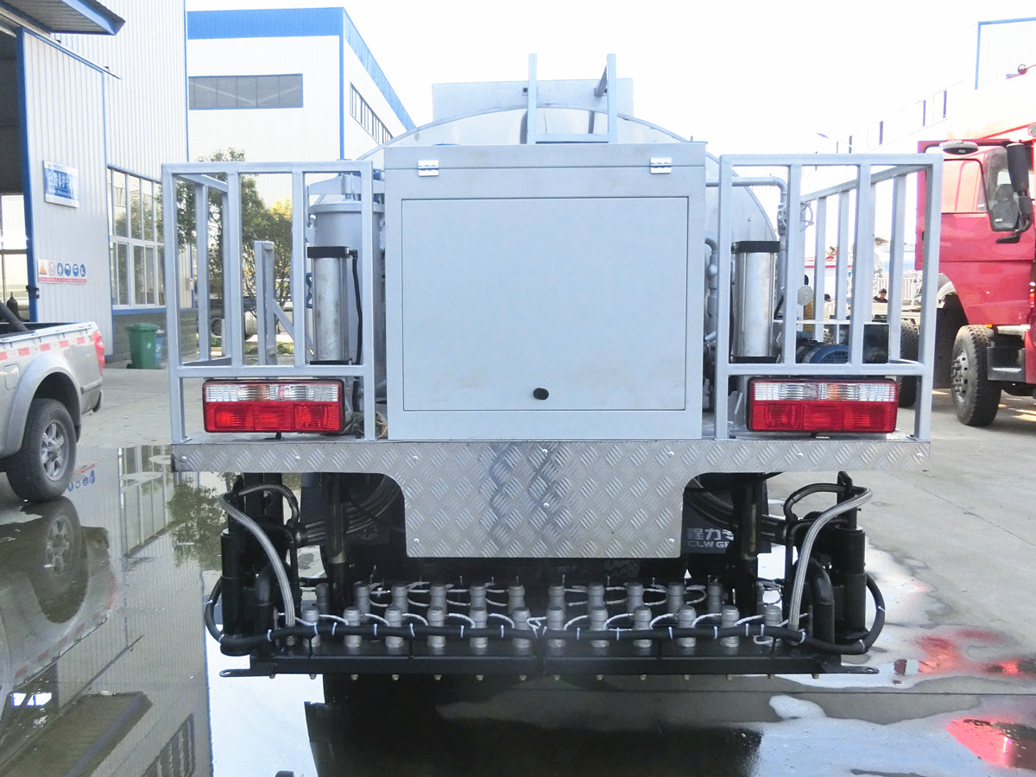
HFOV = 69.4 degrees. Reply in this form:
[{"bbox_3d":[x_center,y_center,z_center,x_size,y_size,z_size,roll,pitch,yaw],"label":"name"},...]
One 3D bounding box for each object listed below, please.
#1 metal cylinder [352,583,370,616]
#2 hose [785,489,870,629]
[{"bbox_3d":[-0.487,0.667,2.334,0.053,0.110,0.053,0,7,1],"label":"metal cylinder"},{"bbox_3d":[0.858,0.478,2.069,0.209,0.404,0.130,0,6,1],"label":"hose"}]

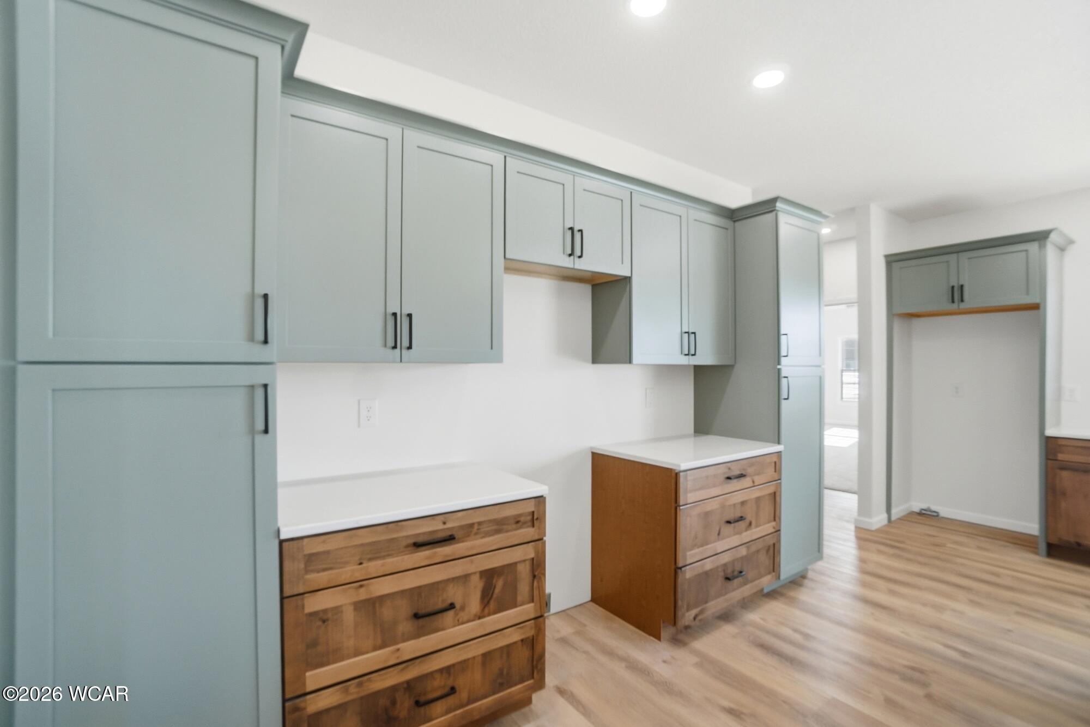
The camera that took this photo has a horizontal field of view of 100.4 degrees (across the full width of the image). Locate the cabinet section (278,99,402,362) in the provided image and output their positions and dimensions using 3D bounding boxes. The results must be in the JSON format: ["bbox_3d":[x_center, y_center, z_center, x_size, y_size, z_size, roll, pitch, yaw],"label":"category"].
[{"bbox_3d":[-0.746,-0.463,1.655,0.440,0.917,0.024,0,-1,-32],"label":"cabinet section"}]

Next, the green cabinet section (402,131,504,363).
[{"bbox_3d":[-0.371,-0.460,1.893,0.440,0.917,0.024,0,-1,-32],"label":"green cabinet section"}]

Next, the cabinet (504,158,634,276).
[{"bbox_3d":[0.049,-0.687,2.354,0.752,0.454,0.346,0,-1,-32],"label":"cabinet"}]

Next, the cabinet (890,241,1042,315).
[{"bbox_3d":[3.556,-0.664,3.817,0.502,0.456,0.917,0,-1,-32],"label":"cabinet"}]

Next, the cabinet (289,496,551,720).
[{"bbox_3d":[-0.549,0.938,1.784,0.899,0.867,0.645,0,-1,-32],"label":"cabinet"}]

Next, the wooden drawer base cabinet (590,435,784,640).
[{"bbox_3d":[0.822,0.949,2.654,0.878,0.867,0.645,0,-1,-32],"label":"wooden drawer base cabinet"}]

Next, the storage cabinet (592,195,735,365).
[{"bbox_3d":[0.744,-0.450,2.793,0.879,0.917,0.346,0,-1,-32],"label":"storage cabinet"}]

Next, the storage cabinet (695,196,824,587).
[{"bbox_3d":[1.424,0.224,3.039,0.532,2.325,0.650,0,-1,-32],"label":"storage cabinet"}]

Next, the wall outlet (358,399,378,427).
[{"bbox_3d":[-0.785,0.222,2.017,0.081,0.122,0.008,0,-1,-32],"label":"wall outlet"}]

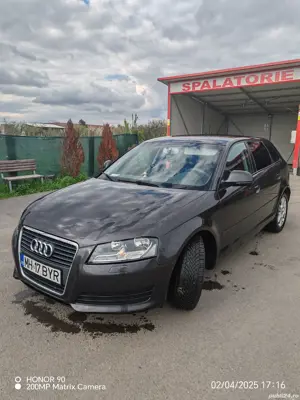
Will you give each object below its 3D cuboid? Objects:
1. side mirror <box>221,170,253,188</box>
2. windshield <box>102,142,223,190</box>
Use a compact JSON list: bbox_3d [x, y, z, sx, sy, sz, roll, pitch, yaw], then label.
[{"bbox_3d":[0.838,-0.204,2.969,0.240,0.165,0.135,10,16,37],"label":"side mirror"},{"bbox_3d":[0.138,-0.421,3.436,1.420,0.140,0.840,10,47,37],"label":"windshield"}]

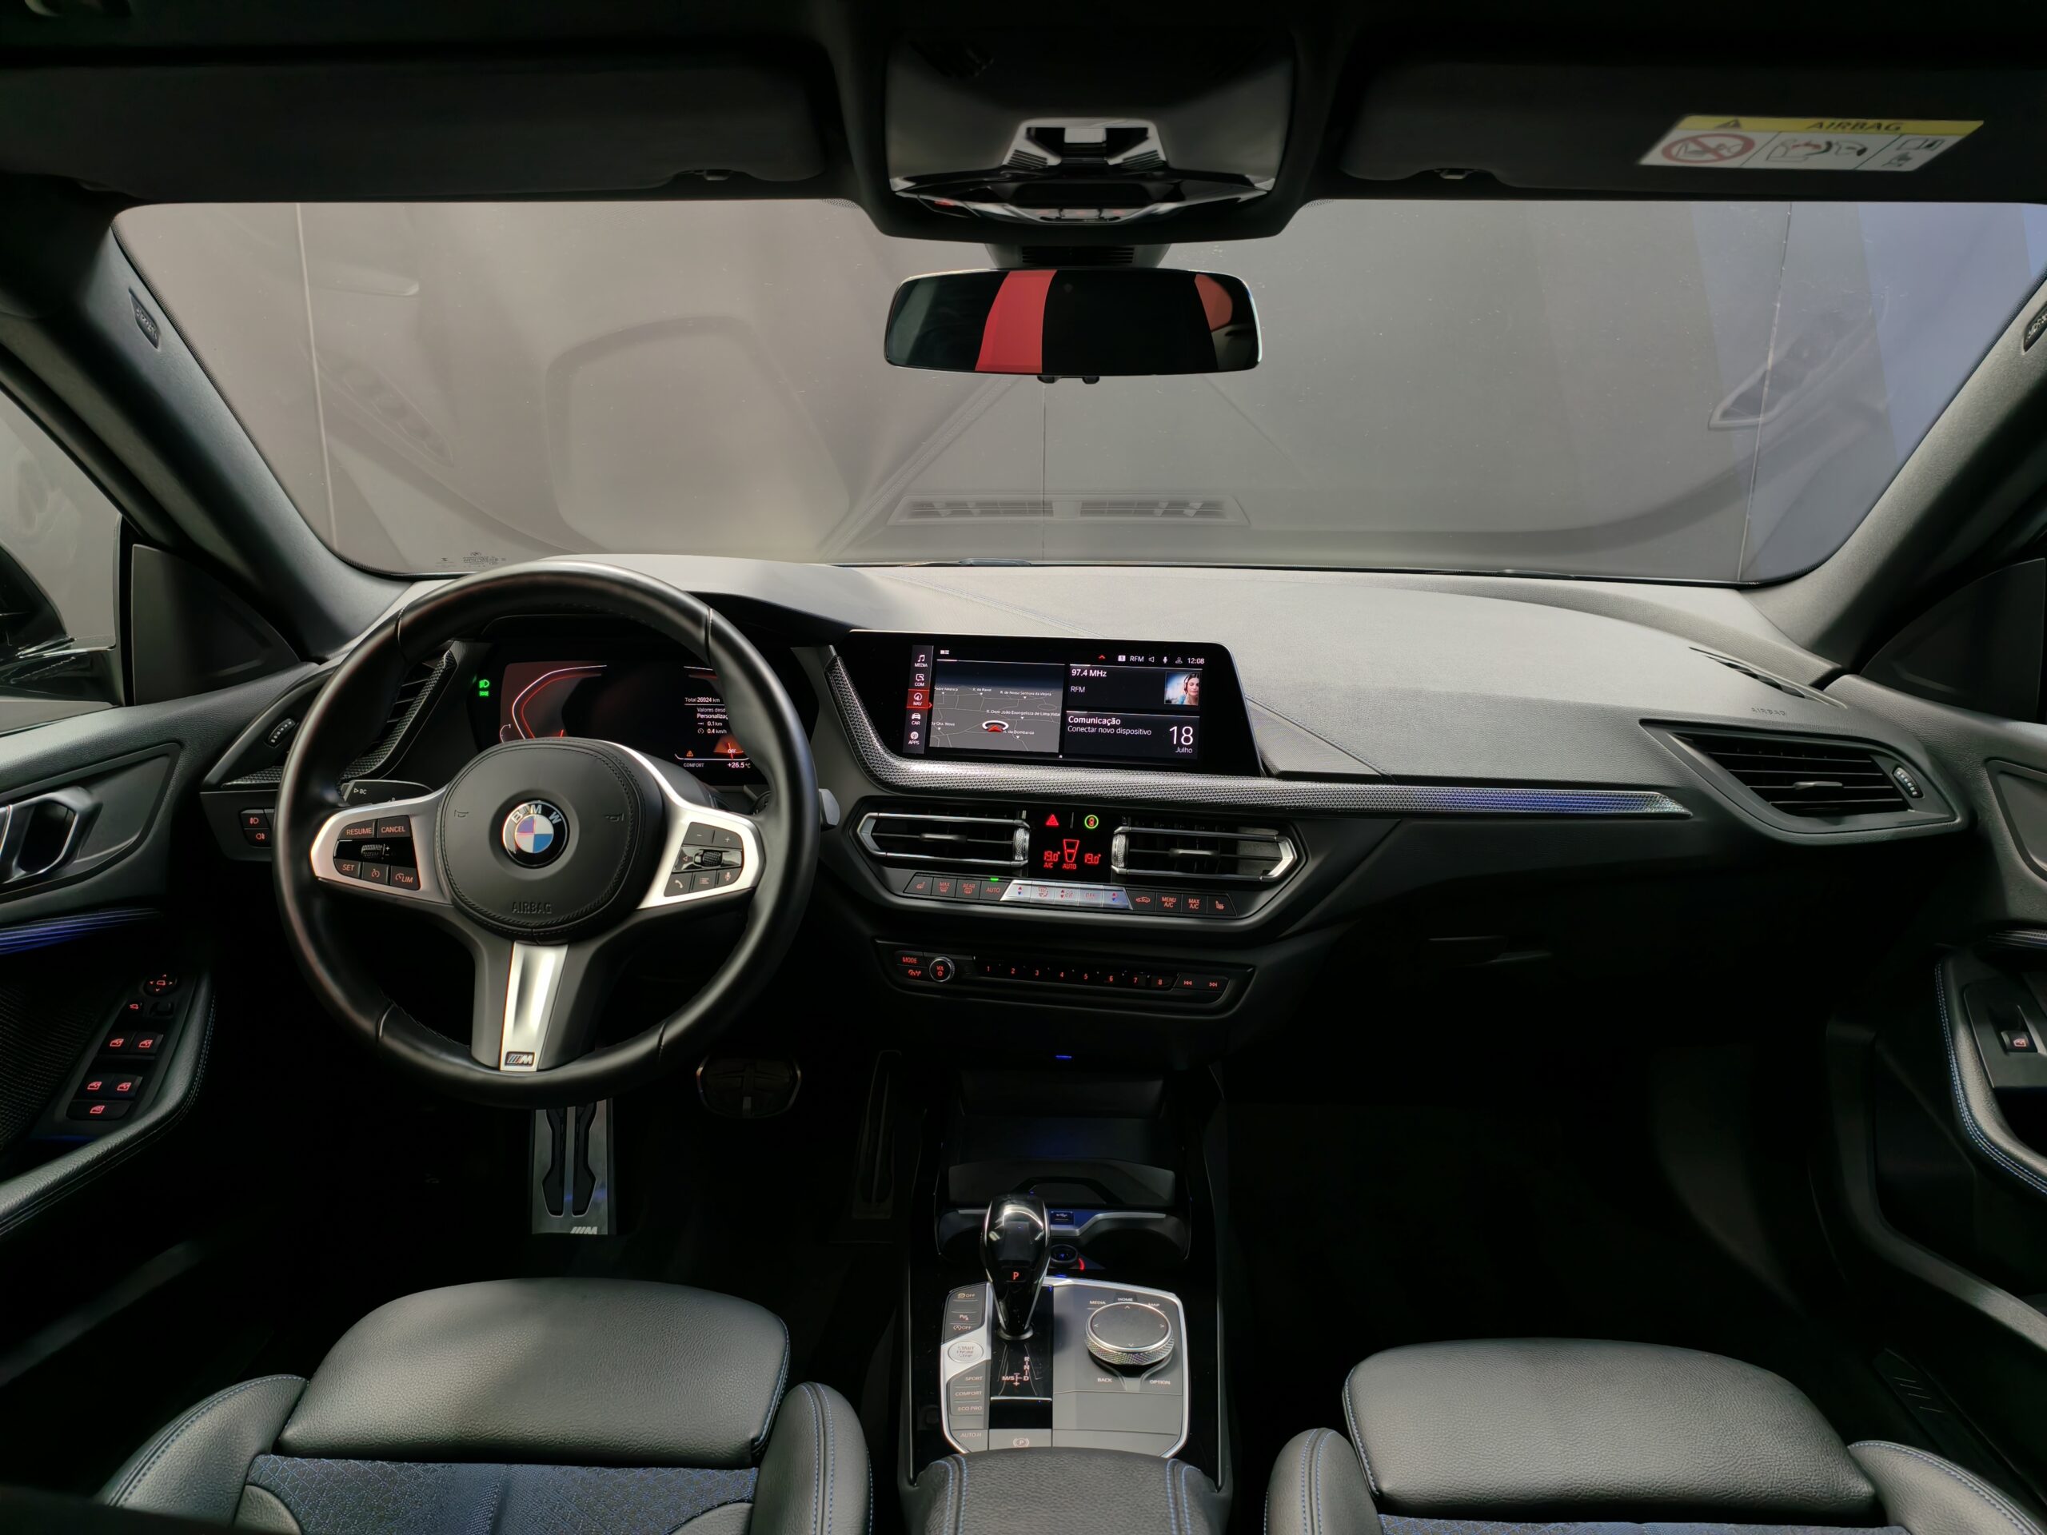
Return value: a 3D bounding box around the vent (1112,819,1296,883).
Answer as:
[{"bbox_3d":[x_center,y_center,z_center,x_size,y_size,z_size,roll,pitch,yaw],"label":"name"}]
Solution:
[{"bbox_3d":[0.149,0.069,1.127,0.148,0.039,0.045,2,9,7],"label":"vent"}]

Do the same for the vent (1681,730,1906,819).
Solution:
[{"bbox_3d":[0.611,0.007,1.084,0.160,0.066,0.060,1,-1,3],"label":"vent"}]

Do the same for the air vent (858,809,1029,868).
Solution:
[{"bbox_3d":[-0.067,0.059,1.143,0.140,0.037,0.045,2,9,7],"label":"air vent"}]

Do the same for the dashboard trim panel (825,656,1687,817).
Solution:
[{"bbox_3d":[0.178,-0.028,1.107,0.675,0.110,0.060,2,4,4],"label":"dashboard trim panel"}]

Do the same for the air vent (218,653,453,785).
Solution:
[{"bbox_3d":[-0.578,-0.041,1.150,0.170,0.112,0.060,1,2,0],"label":"air vent"}]

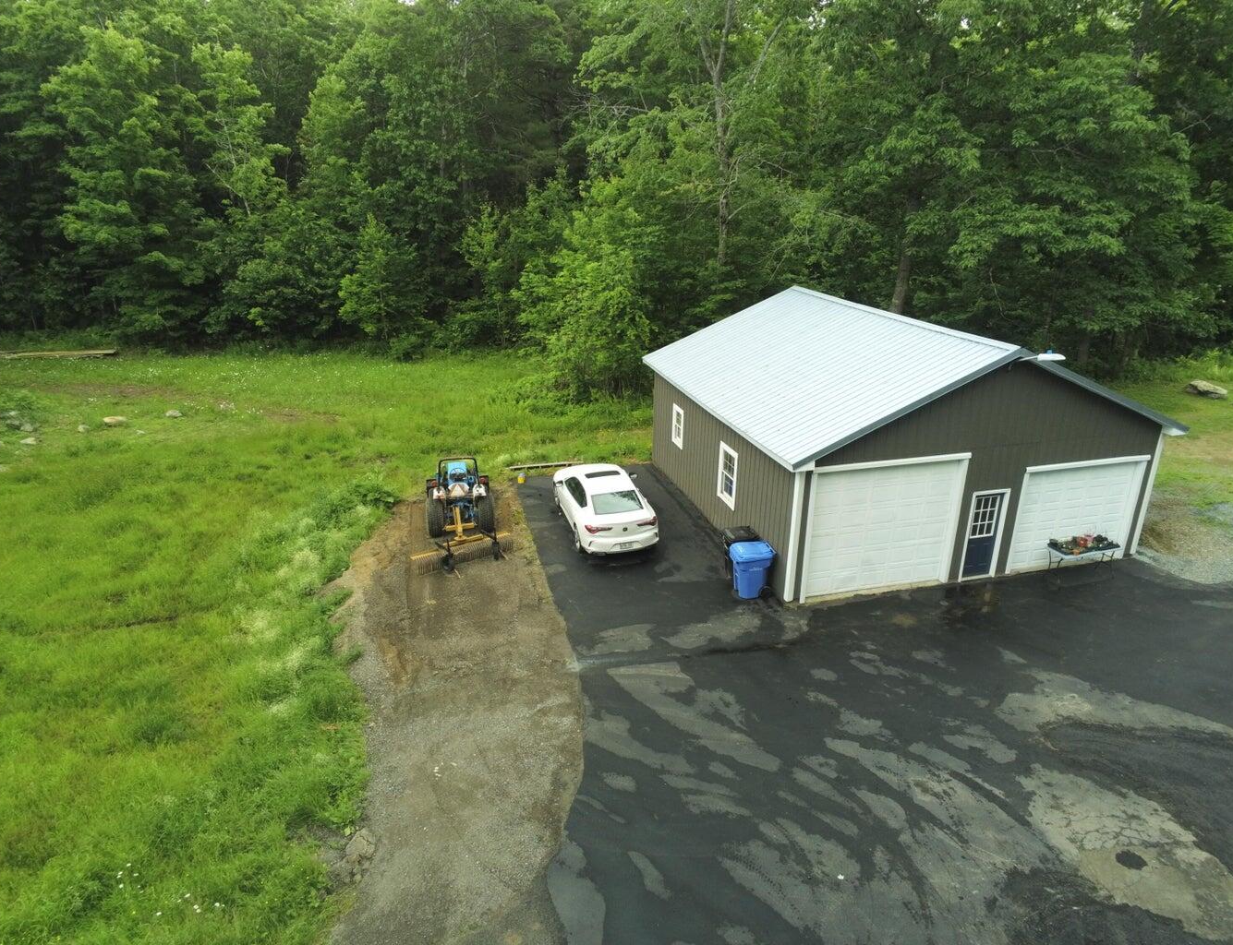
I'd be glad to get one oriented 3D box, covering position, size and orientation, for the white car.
[{"bbox_3d":[-0.368,0.668,21.818,1.930,1.440,4.940,-4,20,-13],"label":"white car"}]

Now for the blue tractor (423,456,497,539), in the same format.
[{"bbox_3d":[-4.195,0.186,22.091,1.720,2.120,3.600,-4,20,-13],"label":"blue tractor"}]

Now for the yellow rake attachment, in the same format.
[{"bbox_3d":[-3.814,1.578,19.893,2.420,1.000,1.550,-11,23,-29],"label":"yellow rake attachment"}]

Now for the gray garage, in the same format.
[{"bbox_3d":[6.942,-1.646,22.622,9.926,5.423,10.013,-5,21,-15],"label":"gray garage"}]

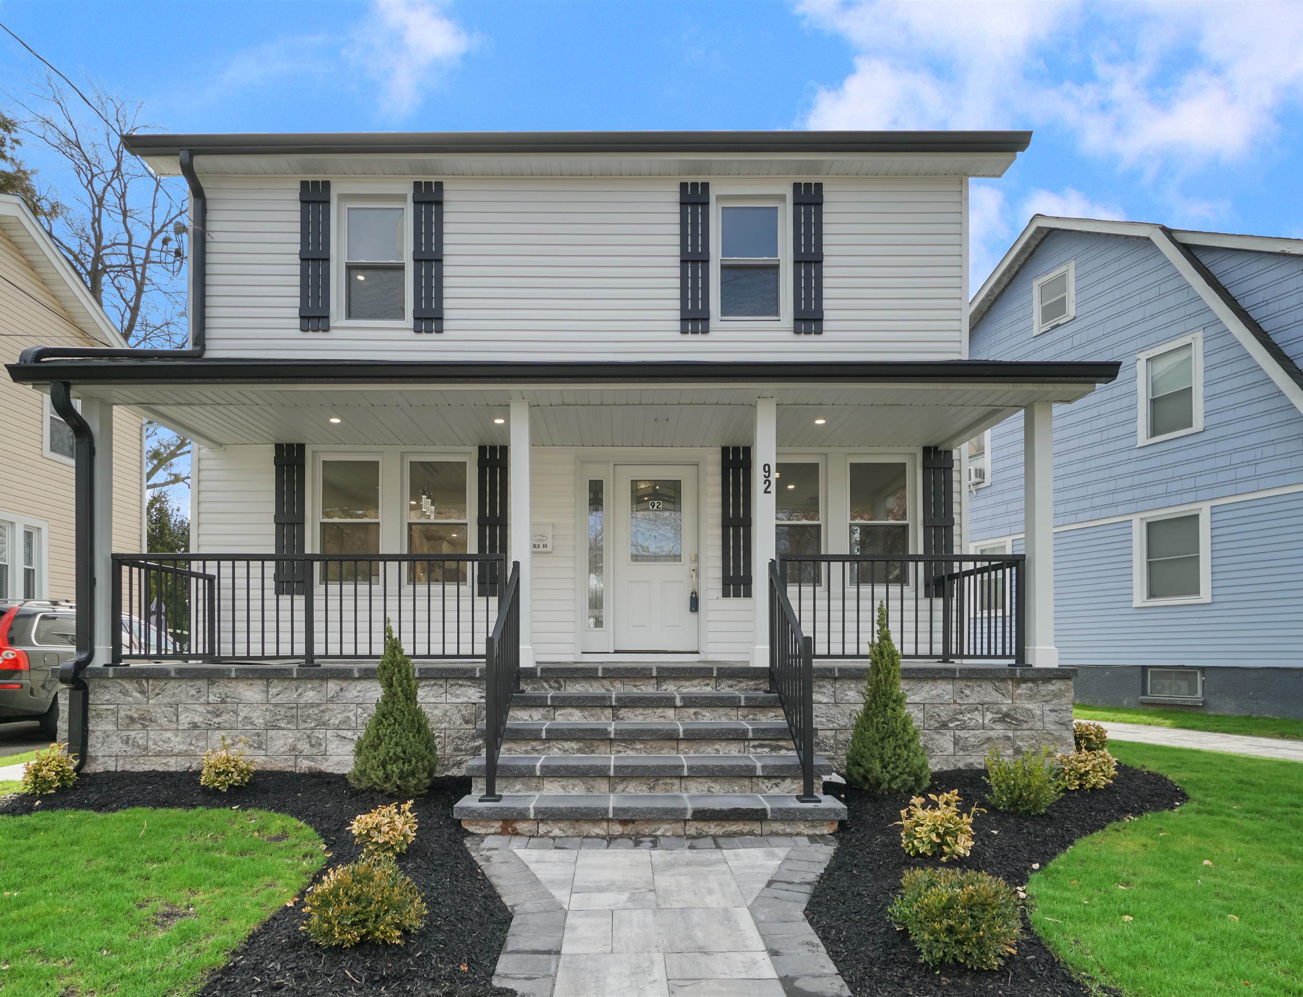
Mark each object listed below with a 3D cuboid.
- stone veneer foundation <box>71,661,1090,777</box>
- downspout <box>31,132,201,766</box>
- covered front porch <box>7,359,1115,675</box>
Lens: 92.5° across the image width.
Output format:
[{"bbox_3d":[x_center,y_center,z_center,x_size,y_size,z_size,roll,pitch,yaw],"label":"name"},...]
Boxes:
[{"bbox_3d":[-0.645,1.830,5.650,7.850,0.870,1.900,0,-6,0],"label":"stone veneer foundation"},{"bbox_3d":[-4.920,-0.650,5.800,0.600,5.800,1.500,0,-2,0],"label":"downspout"},{"bbox_3d":[-0.740,0.100,5.780,8.800,2.850,1.750,0,-2,-1],"label":"covered front porch"}]

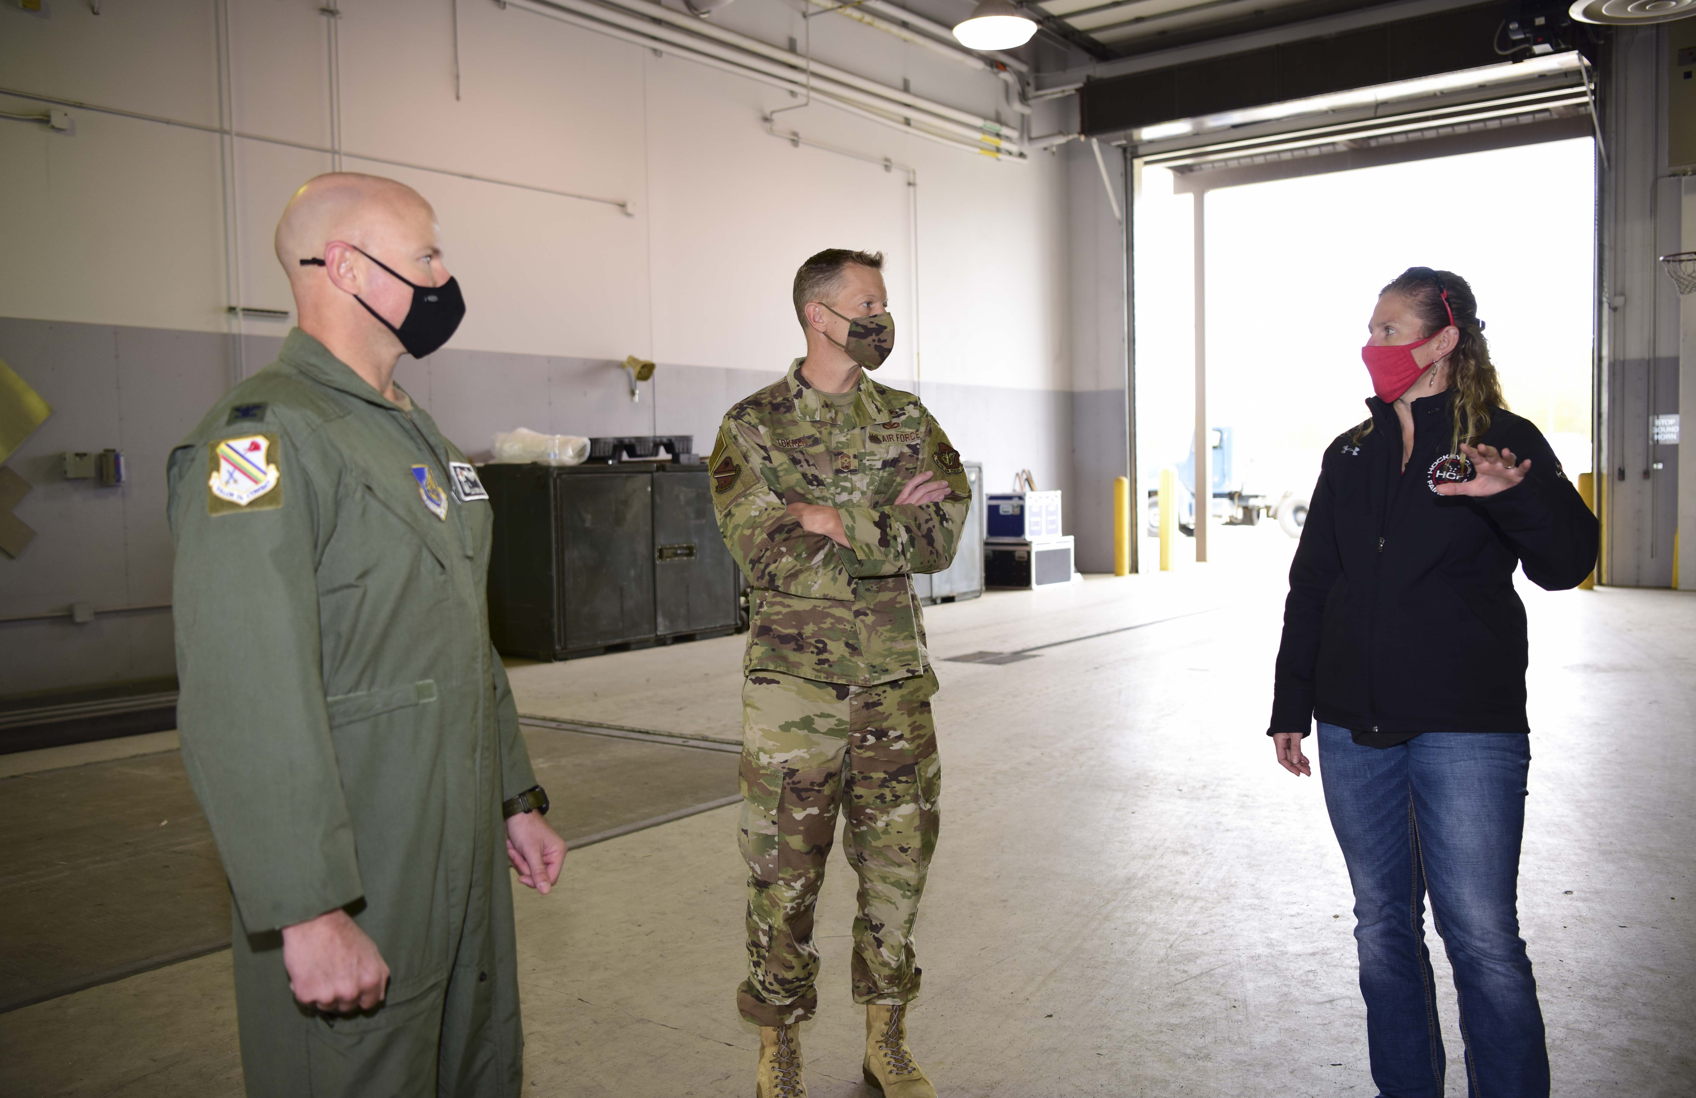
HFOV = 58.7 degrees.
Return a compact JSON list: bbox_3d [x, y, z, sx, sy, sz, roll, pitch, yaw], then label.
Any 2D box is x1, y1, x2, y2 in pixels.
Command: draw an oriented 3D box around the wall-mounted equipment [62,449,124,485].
[{"bbox_3d":[-4.840,-0.522,9.663,0.120,0.235,0.330,1,3,37],"label":"wall-mounted equipment"}]

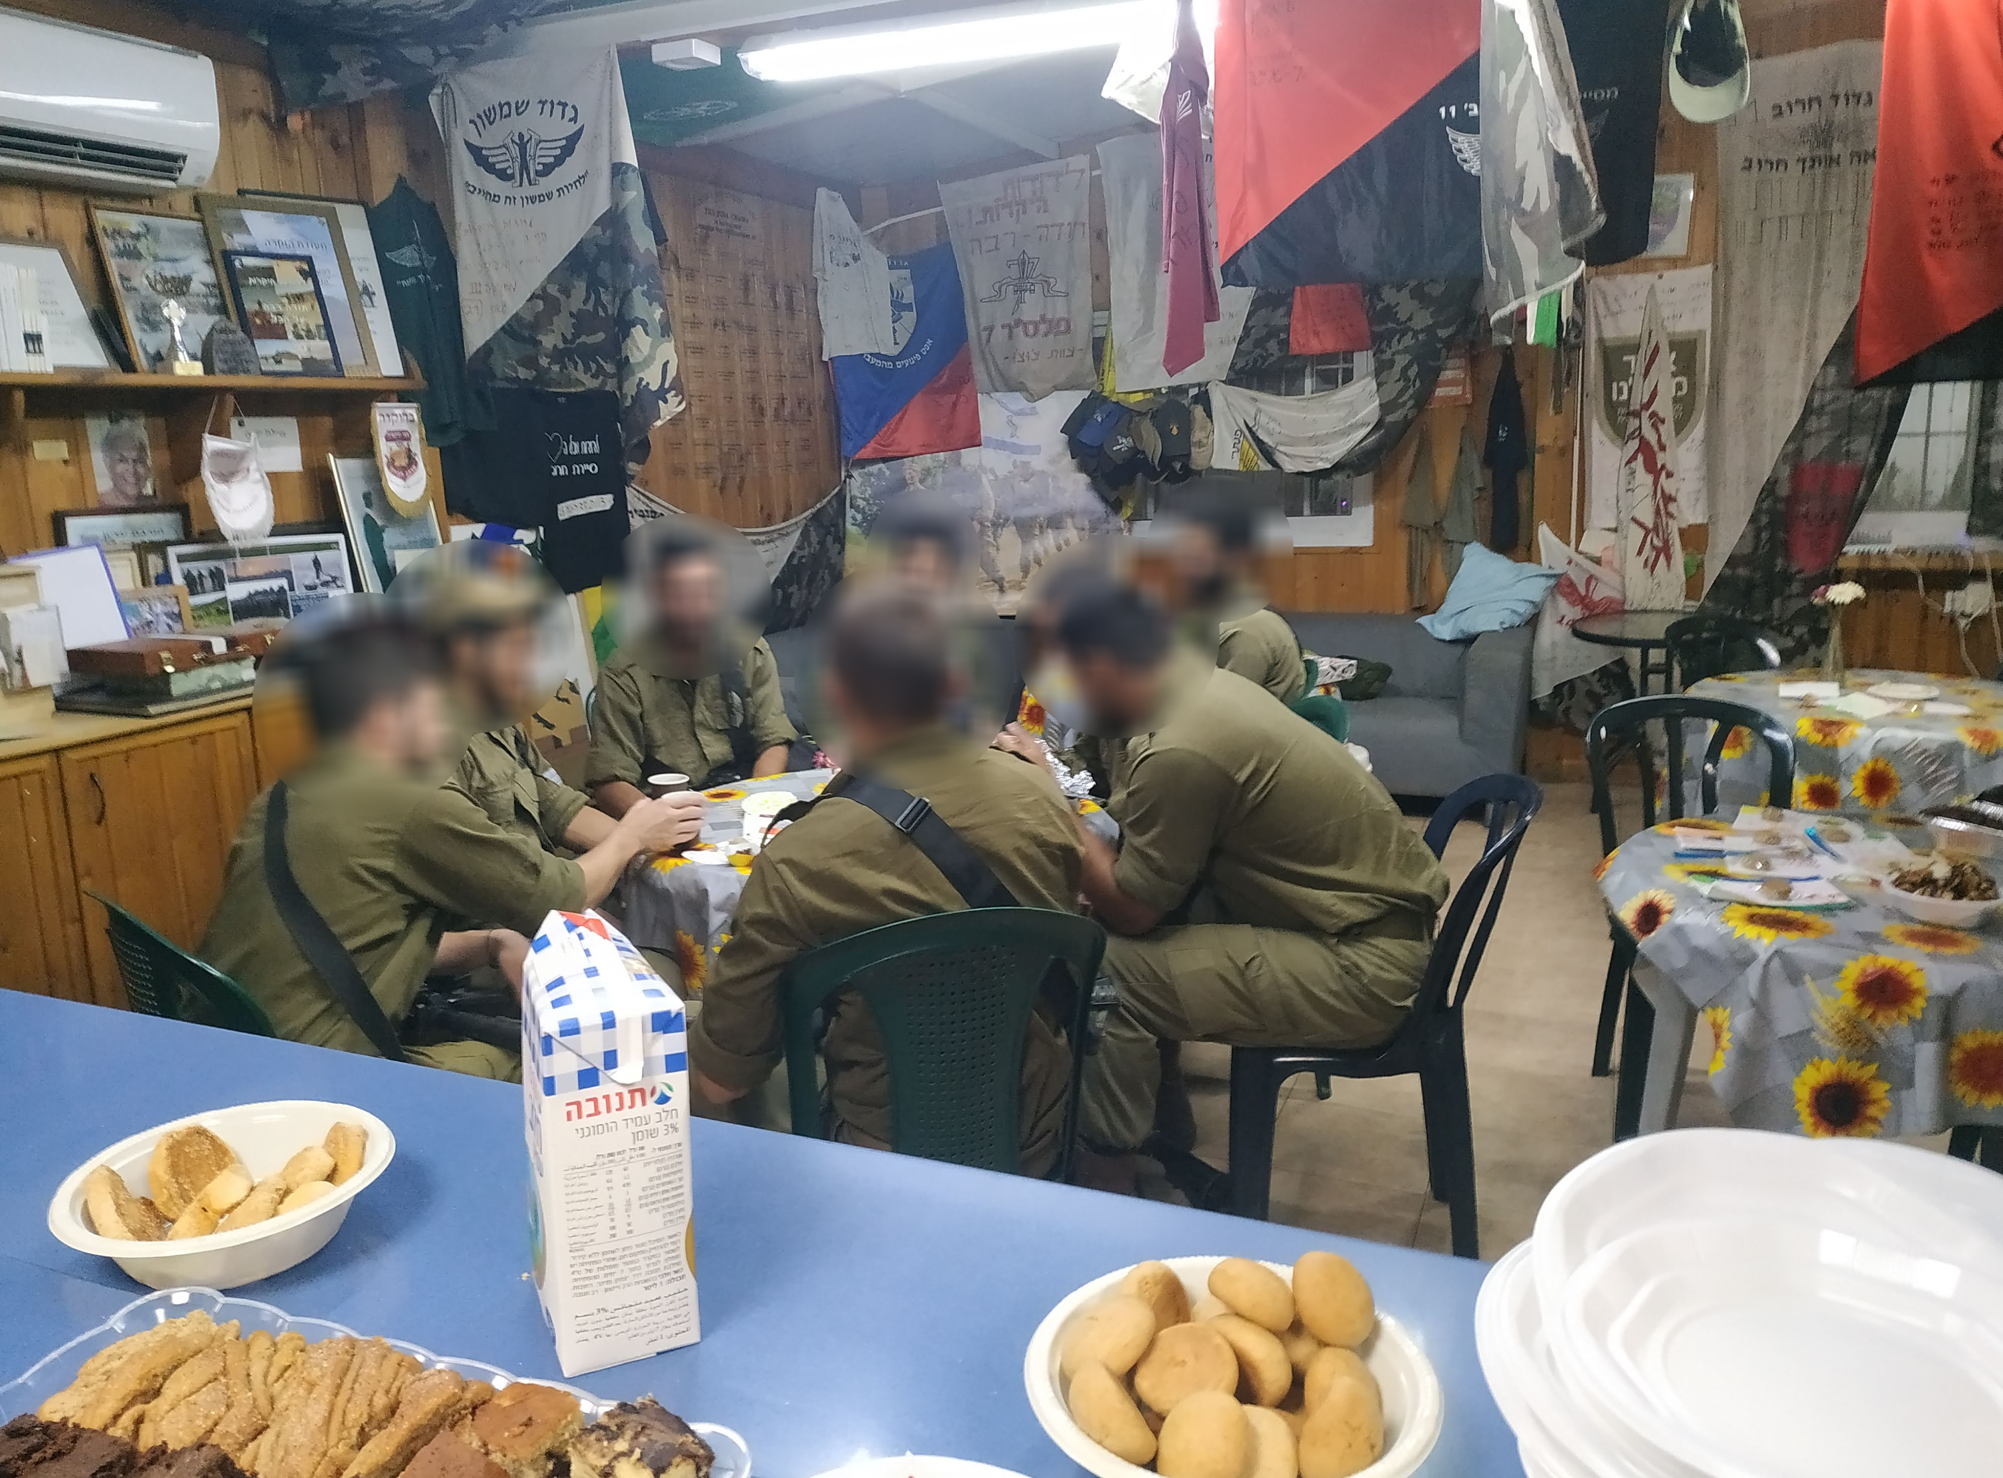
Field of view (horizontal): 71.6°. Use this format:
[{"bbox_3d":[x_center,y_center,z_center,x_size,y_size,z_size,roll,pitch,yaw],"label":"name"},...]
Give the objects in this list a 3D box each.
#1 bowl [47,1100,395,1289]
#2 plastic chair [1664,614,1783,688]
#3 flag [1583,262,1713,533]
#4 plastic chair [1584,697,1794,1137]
[{"bbox_3d":[-0.466,0.285,0.848,0.183,0.046,0.183,-2,13,0],"label":"bowl"},{"bbox_3d":[2.331,0.034,4.561,0.450,0.830,0.520,3,12,20],"label":"plastic chair"},{"bbox_3d":[2.448,-1.285,5.242,0.460,1.000,0.040,3,14,19],"label":"flag"},{"bbox_3d":[1.490,0.394,2.904,0.460,0.850,0.530,3,14,21],"label":"plastic chair"}]

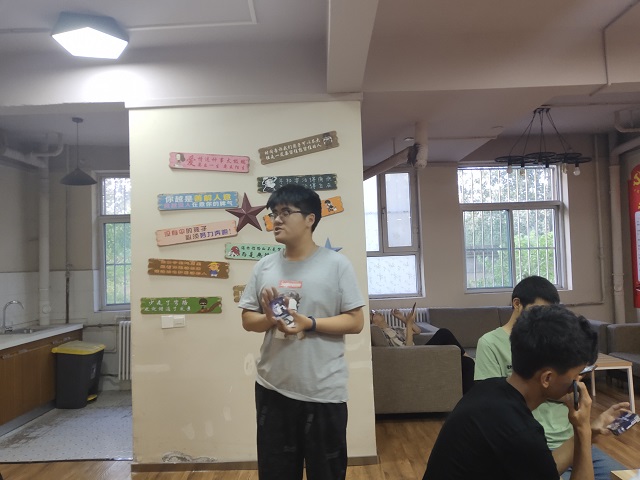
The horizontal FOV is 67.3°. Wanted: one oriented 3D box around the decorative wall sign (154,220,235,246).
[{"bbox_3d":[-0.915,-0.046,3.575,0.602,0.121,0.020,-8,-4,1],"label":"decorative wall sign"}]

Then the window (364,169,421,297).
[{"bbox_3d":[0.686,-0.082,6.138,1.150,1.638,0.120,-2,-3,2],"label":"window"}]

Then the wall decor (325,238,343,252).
[{"bbox_3d":[0.064,0.080,3.483,0.200,0.190,0.035,-2,-3,2],"label":"wall decor"}]

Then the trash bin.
[{"bbox_3d":[-2.619,1.475,5.259,0.410,0.640,0.370,-2,-3,2],"label":"trash bin"}]

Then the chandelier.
[{"bbox_3d":[2.288,-1.004,4.948,0.990,0.706,0.900,-2,-3,2],"label":"chandelier"}]

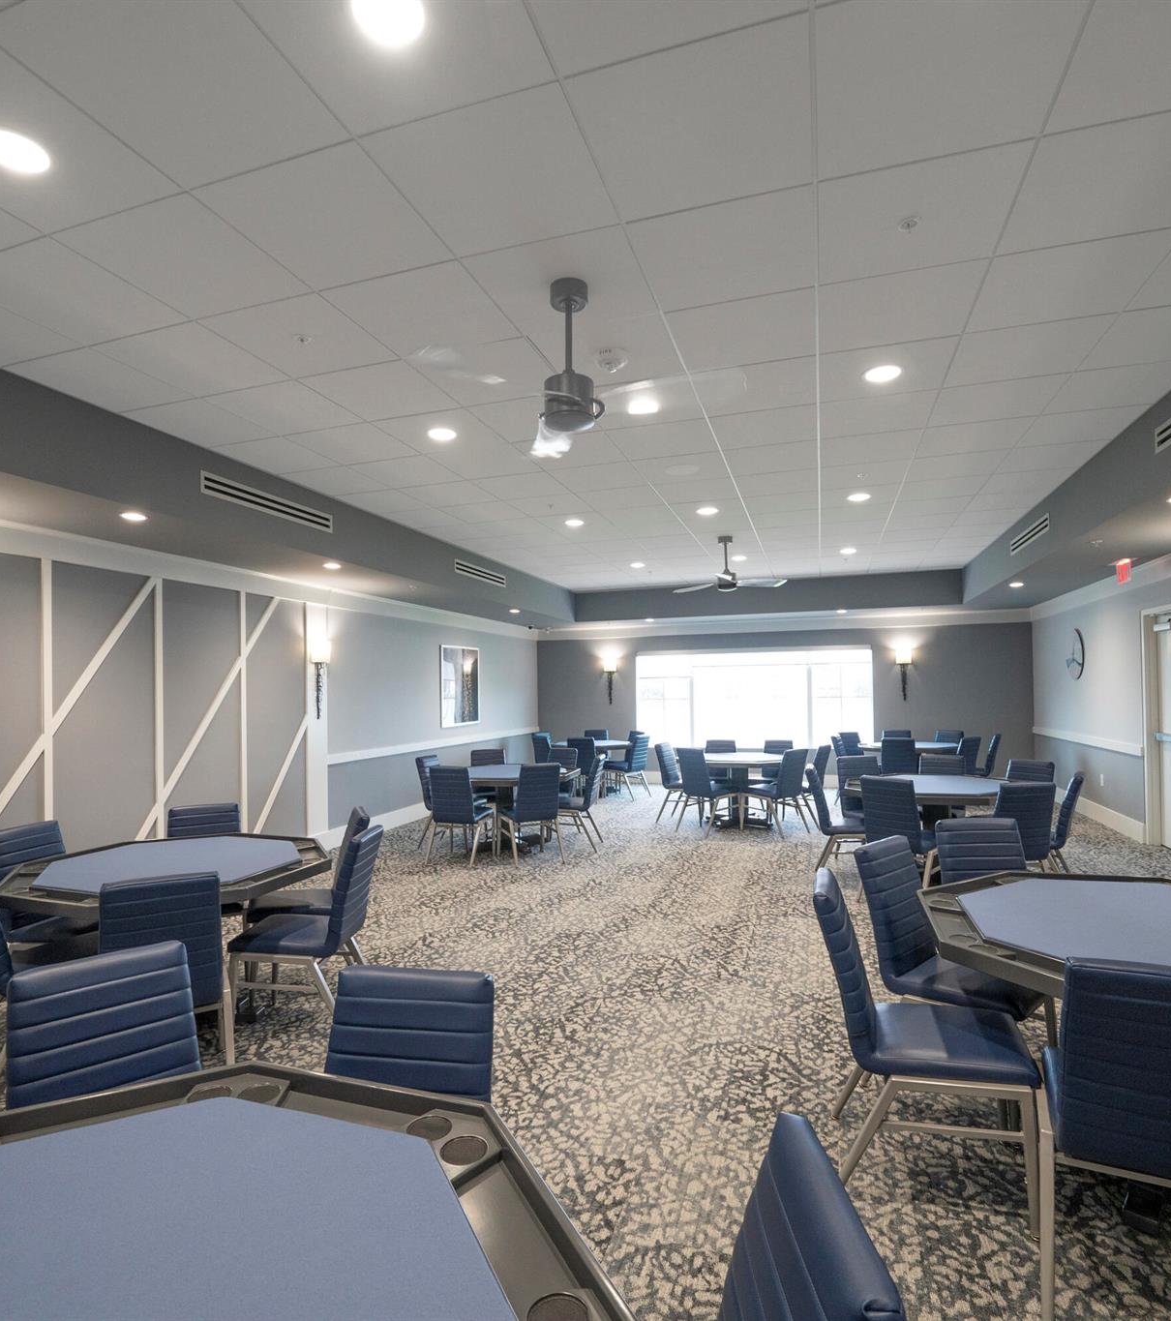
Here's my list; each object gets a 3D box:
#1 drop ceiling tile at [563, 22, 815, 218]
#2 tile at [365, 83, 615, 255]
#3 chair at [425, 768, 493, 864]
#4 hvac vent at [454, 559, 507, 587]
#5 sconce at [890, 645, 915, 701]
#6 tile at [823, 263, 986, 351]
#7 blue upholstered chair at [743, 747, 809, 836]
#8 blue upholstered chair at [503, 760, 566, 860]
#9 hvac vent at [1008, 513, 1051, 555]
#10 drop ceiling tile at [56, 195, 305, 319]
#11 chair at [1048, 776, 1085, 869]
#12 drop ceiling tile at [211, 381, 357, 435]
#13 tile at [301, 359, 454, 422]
[{"bbox_3d":[0.327,-1.530,1.925,0.605,0.020,0.605,-1,-2,19],"label":"drop ceiling tile"},{"bbox_3d":[-0.265,-1.482,2.047,0.600,0.020,0.600,-1,-3,18],"label":"tile"},{"bbox_3d":[-1.119,1.356,5.931,0.445,0.860,0.550,-1,-2,22],"label":"chair"},{"bbox_3d":[-1.195,-0.995,7.690,0.040,0.145,1.220,-1,-2,19],"label":"hvac vent"},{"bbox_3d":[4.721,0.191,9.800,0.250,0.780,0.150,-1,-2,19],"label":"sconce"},{"bbox_3d":[1.297,-1.471,2.774,0.600,0.020,0.600,-1,-3,18],"label":"tile"},{"bbox_3d":[2.043,1.400,7.131,0.410,0.880,0.600,2,-3,-39],"label":"blue upholstered chair"},{"bbox_3d":[-0.460,1.353,5.984,0.430,0.875,0.560,0,-2,-16],"label":"blue upholstered chair"},{"bbox_3d":[4.175,-1.167,6.218,0.040,0.145,1.200,-1,-2,19],"label":"hvac vent"},{"bbox_3d":[-1.484,-1.489,2.505,0.605,0.020,0.605,-1,-2,19],"label":"drop ceiling tile"},{"bbox_3d":[3.278,1.250,4.775,0.560,0.875,0.430,-2,-2,32],"label":"chair"},{"bbox_3d":[-1.652,-1.398,3.670,0.600,0.020,0.600,-1,-3,18],"label":"drop ceiling tile"},{"bbox_3d":[-1.048,-1.404,3.452,0.610,0.025,0.580,-2,-2,20],"label":"tile"}]

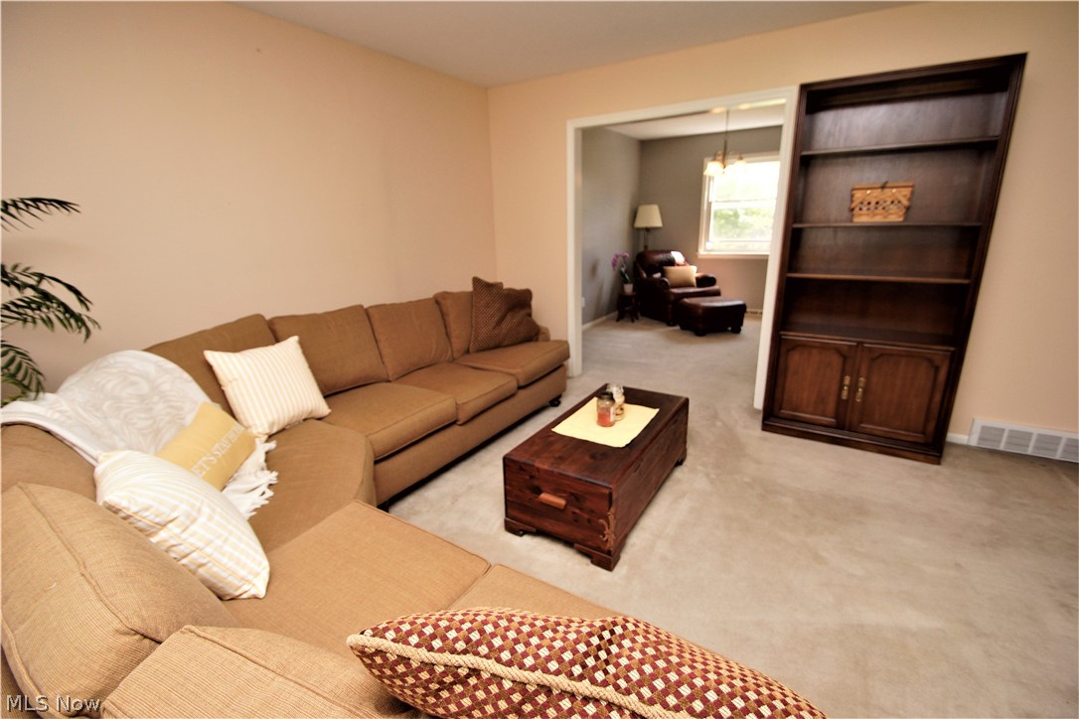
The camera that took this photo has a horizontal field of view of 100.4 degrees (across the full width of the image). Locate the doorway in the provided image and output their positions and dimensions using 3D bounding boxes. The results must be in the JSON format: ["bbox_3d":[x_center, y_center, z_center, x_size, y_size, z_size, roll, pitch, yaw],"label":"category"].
[{"bbox_3d":[0.950,-0.751,3.437,1.600,2.100,0.140,9,20,31],"label":"doorway"}]

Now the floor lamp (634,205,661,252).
[{"bbox_3d":[1.571,-1.468,6.593,0.410,1.570,0.410,2,18,13],"label":"floor lamp"}]

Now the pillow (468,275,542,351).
[{"bbox_3d":[-0.262,-0.340,3.366,0.490,0.490,0.180,-8,6,-20],"label":"pillow"}]

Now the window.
[{"bbox_3d":[2.761,-2.048,6.052,1.120,1.280,0.100,9,20,31],"label":"window"}]

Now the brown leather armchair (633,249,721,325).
[{"bbox_3d":[1.980,-1.053,6.313,0.840,0.920,0.940,-7,18,-17],"label":"brown leather armchair"}]

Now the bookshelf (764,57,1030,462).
[{"bbox_3d":[1.898,-0.473,2.611,0.890,2.000,0.330,9,20,31],"label":"bookshelf"}]

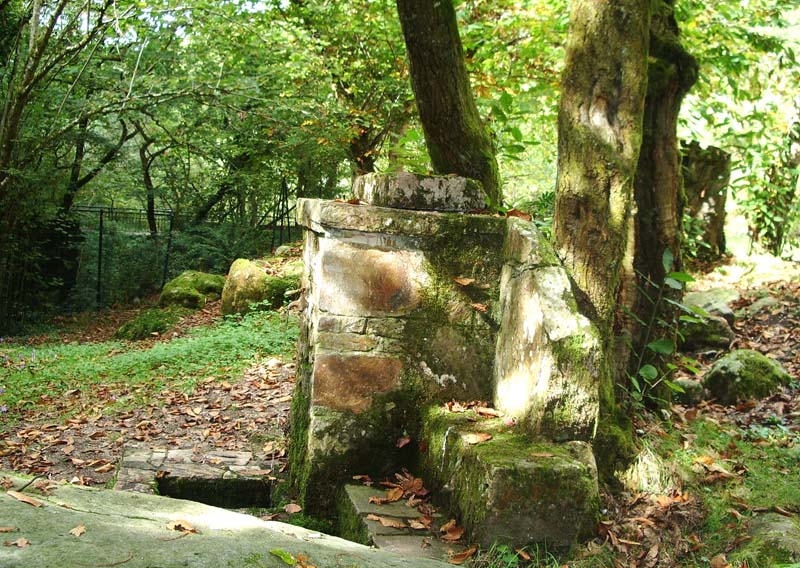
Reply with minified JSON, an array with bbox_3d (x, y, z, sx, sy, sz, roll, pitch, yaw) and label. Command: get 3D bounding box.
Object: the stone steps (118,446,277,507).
[{"bbox_3d":[-0.997,0.971,4.612,0.760,0.170,0.590,2,6,-8],"label":"stone steps"}]

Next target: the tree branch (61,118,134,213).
[{"bbox_3d":[-4.310,-1.688,13.500,1.030,1.330,0.500,1,6,-18],"label":"tree branch"}]

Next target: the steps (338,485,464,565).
[{"bbox_3d":[-0.003,1.068,4.179,0.380,0.170,0.800,1,6,-15],"label":"steps"}]

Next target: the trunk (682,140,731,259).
[{"bbox_3d":[3.844,-1.070,12.000,0.620,1.470,0.580,4,6,18],"label":"trunk"}]

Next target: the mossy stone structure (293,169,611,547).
[{"bbox_3d":[0.155,0.296,4.565,1.200,1.600,1.270,1,6,-15],"label":"mossy stone structure"}]

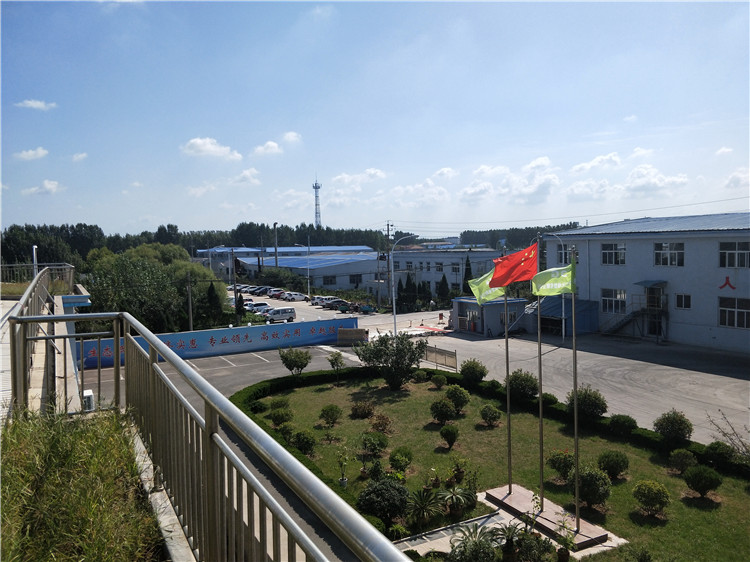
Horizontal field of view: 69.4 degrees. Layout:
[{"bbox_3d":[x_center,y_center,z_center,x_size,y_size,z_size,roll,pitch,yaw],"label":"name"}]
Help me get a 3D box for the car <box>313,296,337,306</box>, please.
[{"bbox_3d":[-8.200,3.200,88.300,4.400,1.600,1.800,-3,4,-22],"label":"car"}]

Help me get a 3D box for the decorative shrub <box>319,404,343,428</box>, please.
[{"bbox_3d":[-2.416,7.400,29.566,1.285,1.224,1.246,-1,4,-5],"label":"decorative shrub"}]

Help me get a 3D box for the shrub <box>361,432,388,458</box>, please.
[{"bbox_3d":[0.007,7.305,24.392,1.239,0.910,1.239,-2,4,0],"label":"shrub"}]

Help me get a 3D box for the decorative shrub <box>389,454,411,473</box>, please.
[{"bbox_3d":[1.120,7.480,22.600,0.950,0.920,0.950,-1,4,0],"label":"decorative shrub"}]

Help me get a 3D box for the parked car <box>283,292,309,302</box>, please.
[{"bbox_3d":[-13.663,2.832,93.495,4.400,1.480,1.780,-2,4,-18],"label":"parked car"}]

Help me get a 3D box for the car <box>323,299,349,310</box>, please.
[{"bbox_3d":[-5.736,3.943,87.500,4.500,1.470,1.780,-3,5,-31],"label":"car"}]

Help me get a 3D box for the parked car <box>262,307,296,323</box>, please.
[{"bbox_3d":[-12.120,4.296,68.094,3.950,1.880,1.600,-3,4,-25],"label":"parked car"}]

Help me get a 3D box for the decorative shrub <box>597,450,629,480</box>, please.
[{"bbox_3d":[9.450,7.280,21.500,1.200,1.050,1.200,-1,4,0],"label":"decorative shrub"}]

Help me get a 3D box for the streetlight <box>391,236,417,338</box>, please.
[{"bbox_3d":[2.634,1.345,44.242,2.300,9.900,0.350,-3,4,-20],"label":"streetlight"}]

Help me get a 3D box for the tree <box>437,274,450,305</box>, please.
[{"bbox_3d":[9.698,1.310,76.428,1.839,4.747,1.839,-1,4,0],"label":"tree"}]

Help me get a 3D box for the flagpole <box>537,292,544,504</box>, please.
[{"bbox_3d":[5.564,3.140,18.213,0.120,9.480,0.120,-2,4,0],"label":"flagpole"}]

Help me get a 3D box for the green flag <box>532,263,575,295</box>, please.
[{"bbox_3d":[5.746,-0.112,17.384,1.400,1.150,0.350,0,4,16],"label":"green flag"}]

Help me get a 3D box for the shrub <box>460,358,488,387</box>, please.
[{"bbox_3d":[6.113,5.759,33.341,1.666,1.999,1.666,-1,4,0],"label":"shrub"}]

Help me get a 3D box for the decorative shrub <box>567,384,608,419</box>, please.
[{"bbox_3d":[10.903,6.299,27.772,2.000,1.850,2.000,-1,4,0],"label":"decorative shrub"}]

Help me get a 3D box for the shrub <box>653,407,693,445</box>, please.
[{"bbox_3d":[12.779,6.365,23.202,1.676,1.839,1.676,-1,4,0],"label":"shrub"}]

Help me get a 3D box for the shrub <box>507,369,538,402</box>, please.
[{"bbox_3d":[8.418,6.118,30.919,1.800,1.900,1.800,-1,4,0],"label":"shrub"}]

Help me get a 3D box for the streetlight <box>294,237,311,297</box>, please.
[{"bbox_3d":[-14.000,-2.450,104.300,2.900,10.900,0.400,-1,4,0],"label":"streetlight"}]

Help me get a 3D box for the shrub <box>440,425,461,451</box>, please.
[{"bbox_3d":[3.633,7.583,26.231,0.970,1.137,0.941,0,4,8],"label":"shrub"}]

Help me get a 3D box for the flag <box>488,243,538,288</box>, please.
[{"bbox_3d":[4.550,-0.510,17.800,1.650,1.500,0.400,-1,4,7],"label":"flag"}]

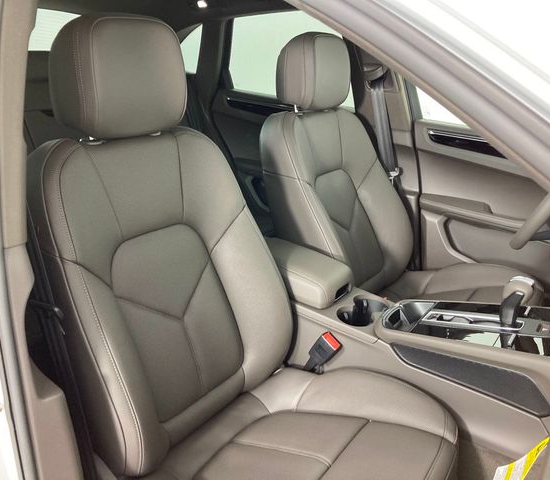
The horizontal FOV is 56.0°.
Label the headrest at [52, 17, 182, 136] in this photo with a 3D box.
[{"bbox_3d":[-0.307,-0.327,1.044,0.152,0.227,0.260,15,24,34],"label":"headrest"}]

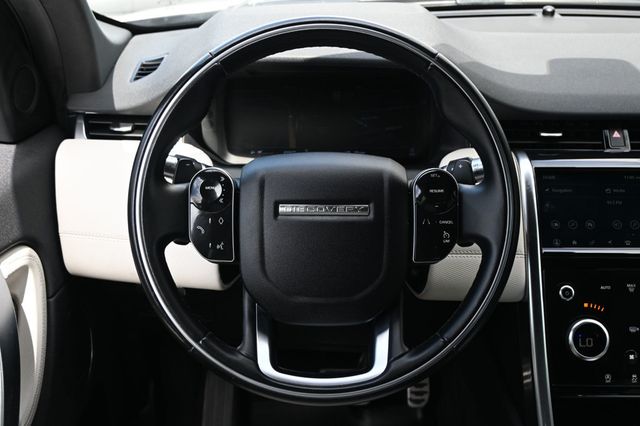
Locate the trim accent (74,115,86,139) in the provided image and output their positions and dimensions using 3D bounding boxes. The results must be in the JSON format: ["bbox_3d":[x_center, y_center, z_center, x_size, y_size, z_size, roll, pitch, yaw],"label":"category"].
[{"bbox_3d":[-0.288,-0.103,0.875,0.015,0.030,0.016,0,14,0],"label":"trim accent"}]

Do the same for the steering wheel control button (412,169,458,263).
[{"bbox_3d":[0.112,0.003,0.716,0.046,0.093,0.022,0,-4,0],"label":"steering wheel control button"}]

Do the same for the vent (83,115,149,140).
[{"bbox_3d":[-0.242,-0.103,0.880,0.088,0.031,0.030,0,14,0],"label":"vent"}]

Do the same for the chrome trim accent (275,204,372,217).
[{"bbox_3d":[0.004,-0.002,0.706,0.089,0.012,0.004,0,-5,0],"label":"chrome trim accent"}]

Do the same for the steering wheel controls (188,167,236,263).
[{"bbox_3d":[-0.105,0.002,0.716,0.046,0.093,0.022,0,-4,0],"label":"steering wheel controls"}]

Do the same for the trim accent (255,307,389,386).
[{"bbox_3d":[0.002,0.130,0.707,0.129,0.078,0.024,0,-5,0],"label":"trim accent"}]

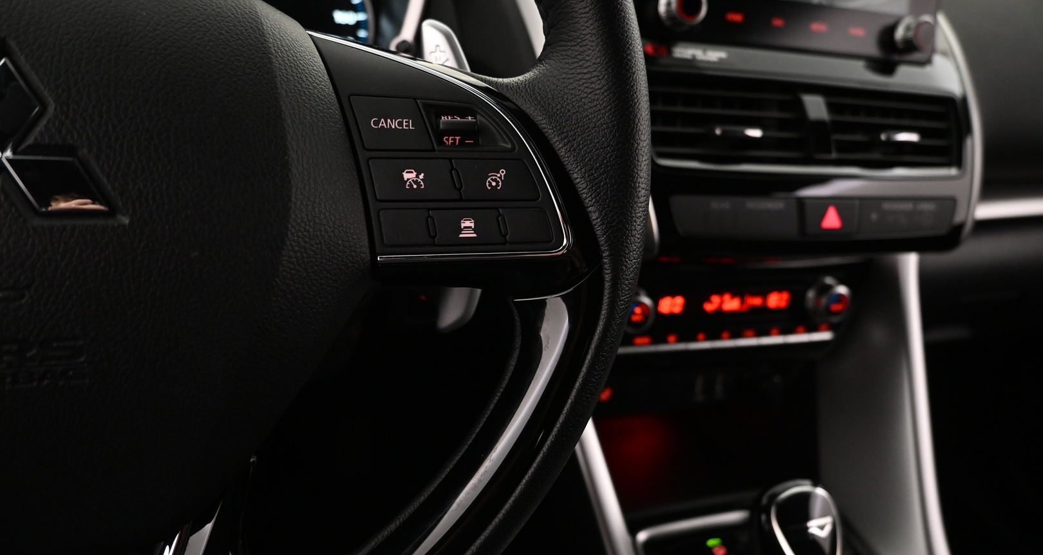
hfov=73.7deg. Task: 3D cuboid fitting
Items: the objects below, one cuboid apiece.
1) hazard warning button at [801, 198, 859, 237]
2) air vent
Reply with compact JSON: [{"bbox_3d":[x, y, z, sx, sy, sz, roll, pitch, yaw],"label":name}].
[{"bbox_3d":[0.176,-0.034,0.399,0.039,0.021,0.010,-2,1,-20],"label":"hazard warning button"},{"bbox_3d":[0.170,-0.087,0.411,0.220,0.051,0.032,-2,-2,-20],"label":"air vent"}]

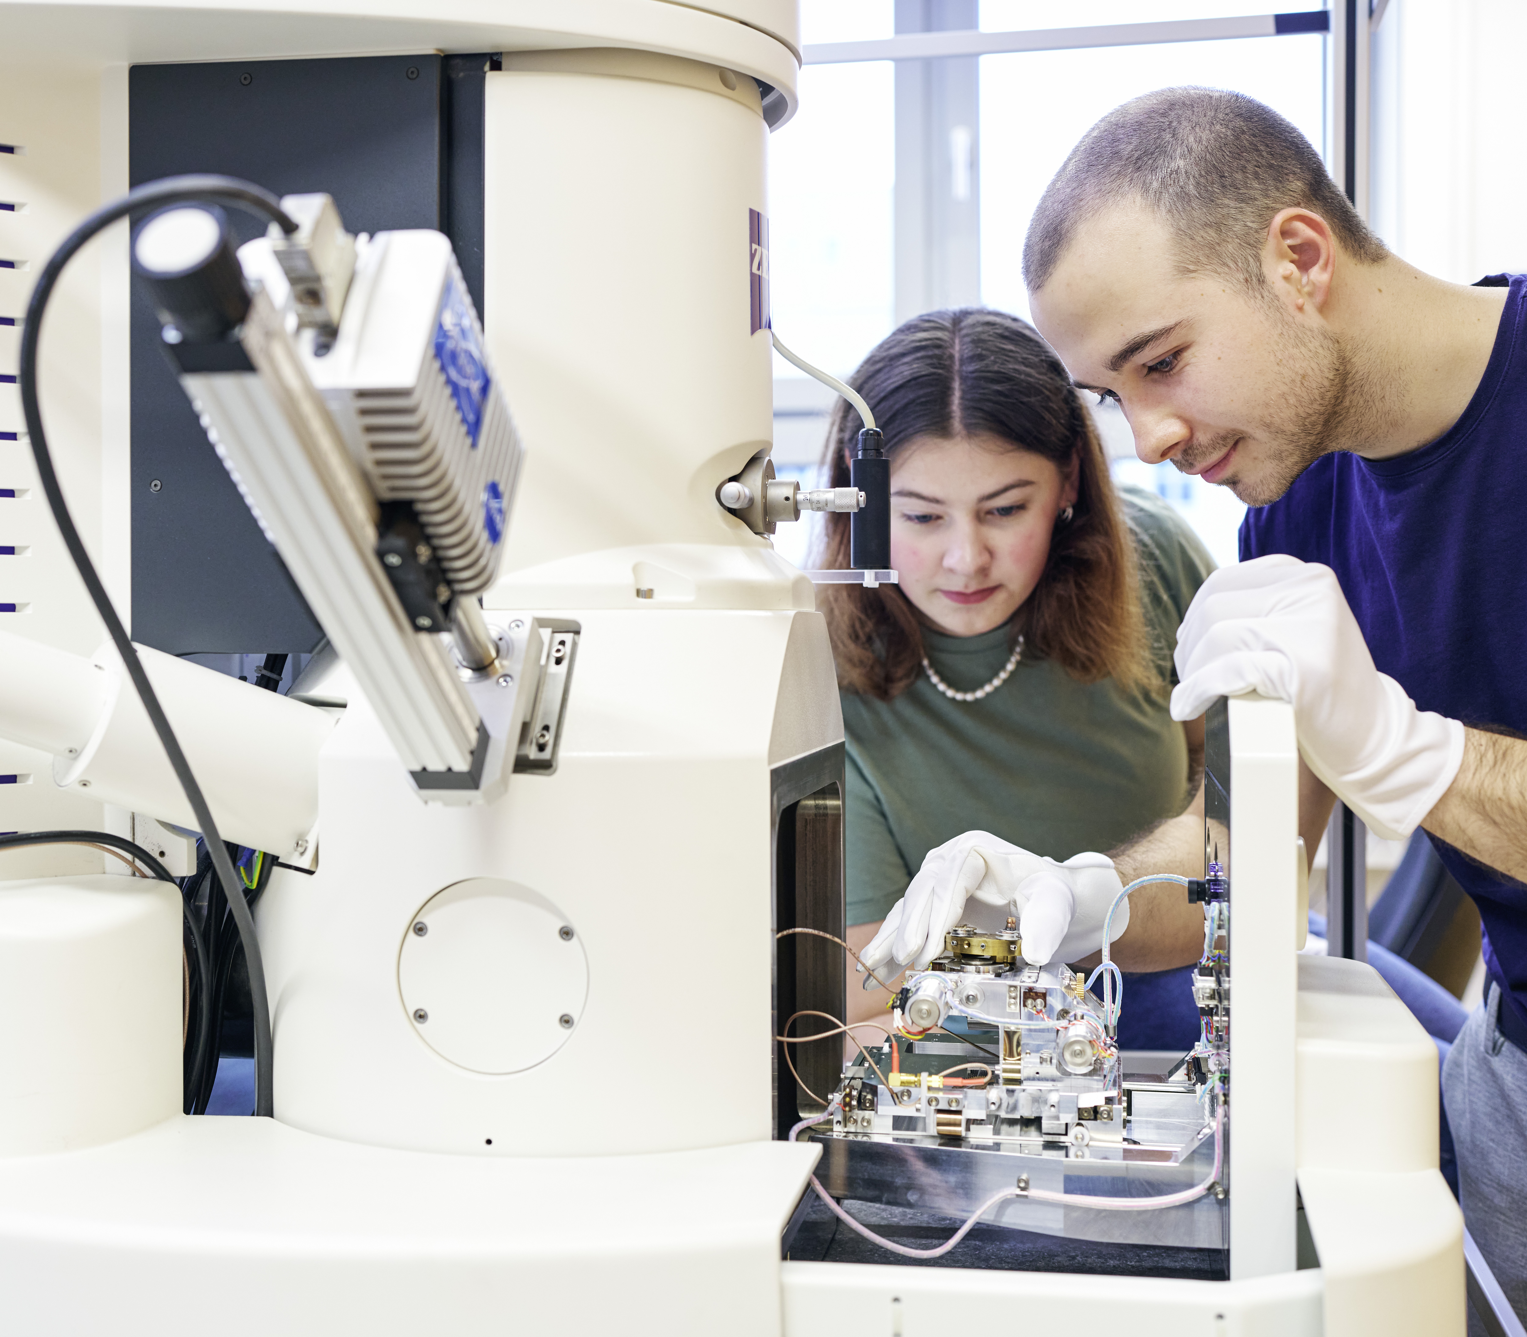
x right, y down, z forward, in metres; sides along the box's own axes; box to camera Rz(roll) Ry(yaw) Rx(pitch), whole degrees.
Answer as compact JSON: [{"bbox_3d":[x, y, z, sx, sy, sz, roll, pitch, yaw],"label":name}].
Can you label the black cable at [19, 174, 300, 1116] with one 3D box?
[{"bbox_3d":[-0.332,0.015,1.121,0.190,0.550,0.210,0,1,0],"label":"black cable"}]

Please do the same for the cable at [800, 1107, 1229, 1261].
[{"bbox_3d":[0.146,0.300,1.135,0.250,0.092,0.060,0,1,13],"label":"cable"}]

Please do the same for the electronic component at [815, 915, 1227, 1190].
[{"bbox_3d":[0.160,0.222,1.220,0.235,0.145,0.190,0,1,13],"label":"electronic component"}]

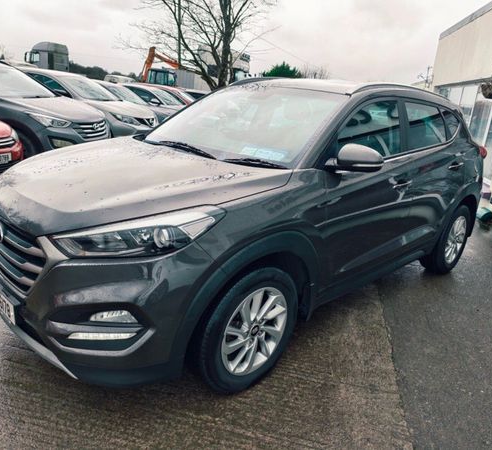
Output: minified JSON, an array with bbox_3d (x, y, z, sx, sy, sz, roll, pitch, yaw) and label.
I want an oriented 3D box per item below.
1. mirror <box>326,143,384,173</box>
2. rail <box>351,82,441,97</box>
[{"bbox_3d":[0.575,-0.353,2.101,0.190,0.165,0.230,-11,22,-43],"label":"mirror"},{"bbox_3d":[1.227,-0.976,3.039,1.620,0.125,0.080,-11,22,-43],"label":"rail"}]

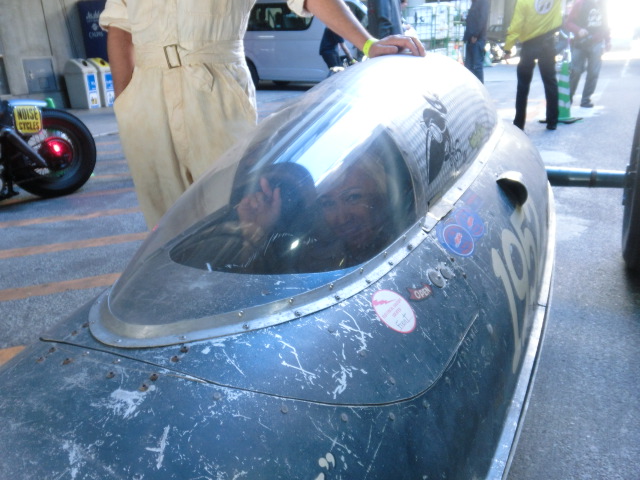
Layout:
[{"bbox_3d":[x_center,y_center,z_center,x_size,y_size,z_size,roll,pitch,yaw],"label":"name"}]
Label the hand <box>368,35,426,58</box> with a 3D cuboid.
[{"bbox_3d":[0.225,-0.561,1.500,0.165,0.075,0.100,-6,20,-6],"label":"hand"}]

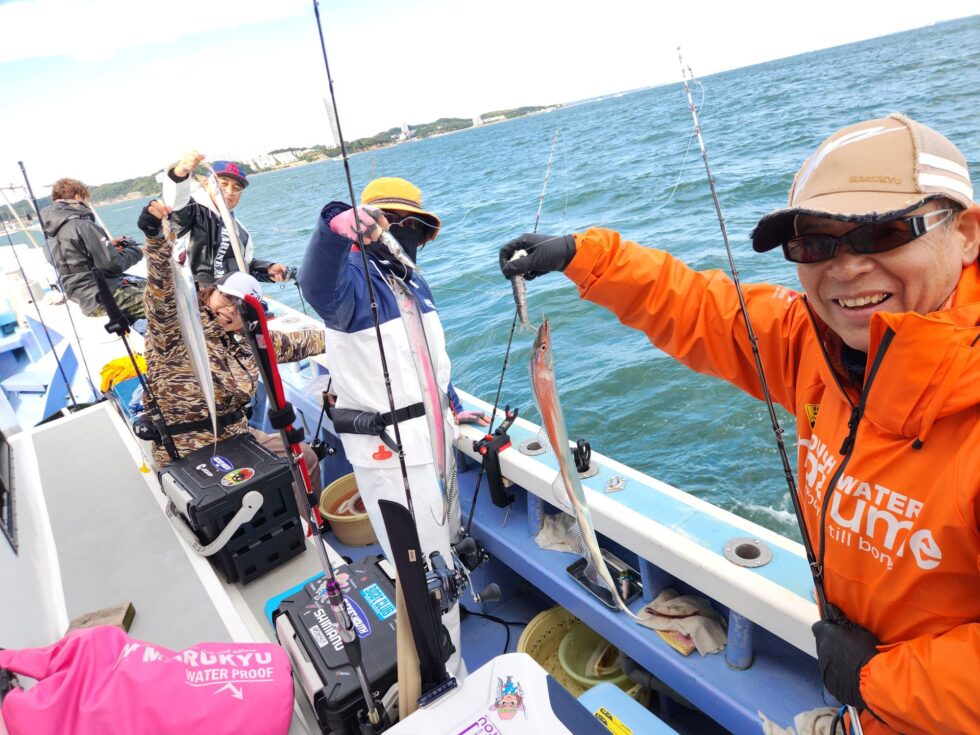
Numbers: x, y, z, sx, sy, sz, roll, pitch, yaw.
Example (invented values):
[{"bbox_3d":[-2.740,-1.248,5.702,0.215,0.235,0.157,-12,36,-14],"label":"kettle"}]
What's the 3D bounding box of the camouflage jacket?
[{"bbox_3d":[-1.182,-0.151,2.906,0.820,0.960,0.500,-24,24,-30],"label":"camouflage jacket"}]

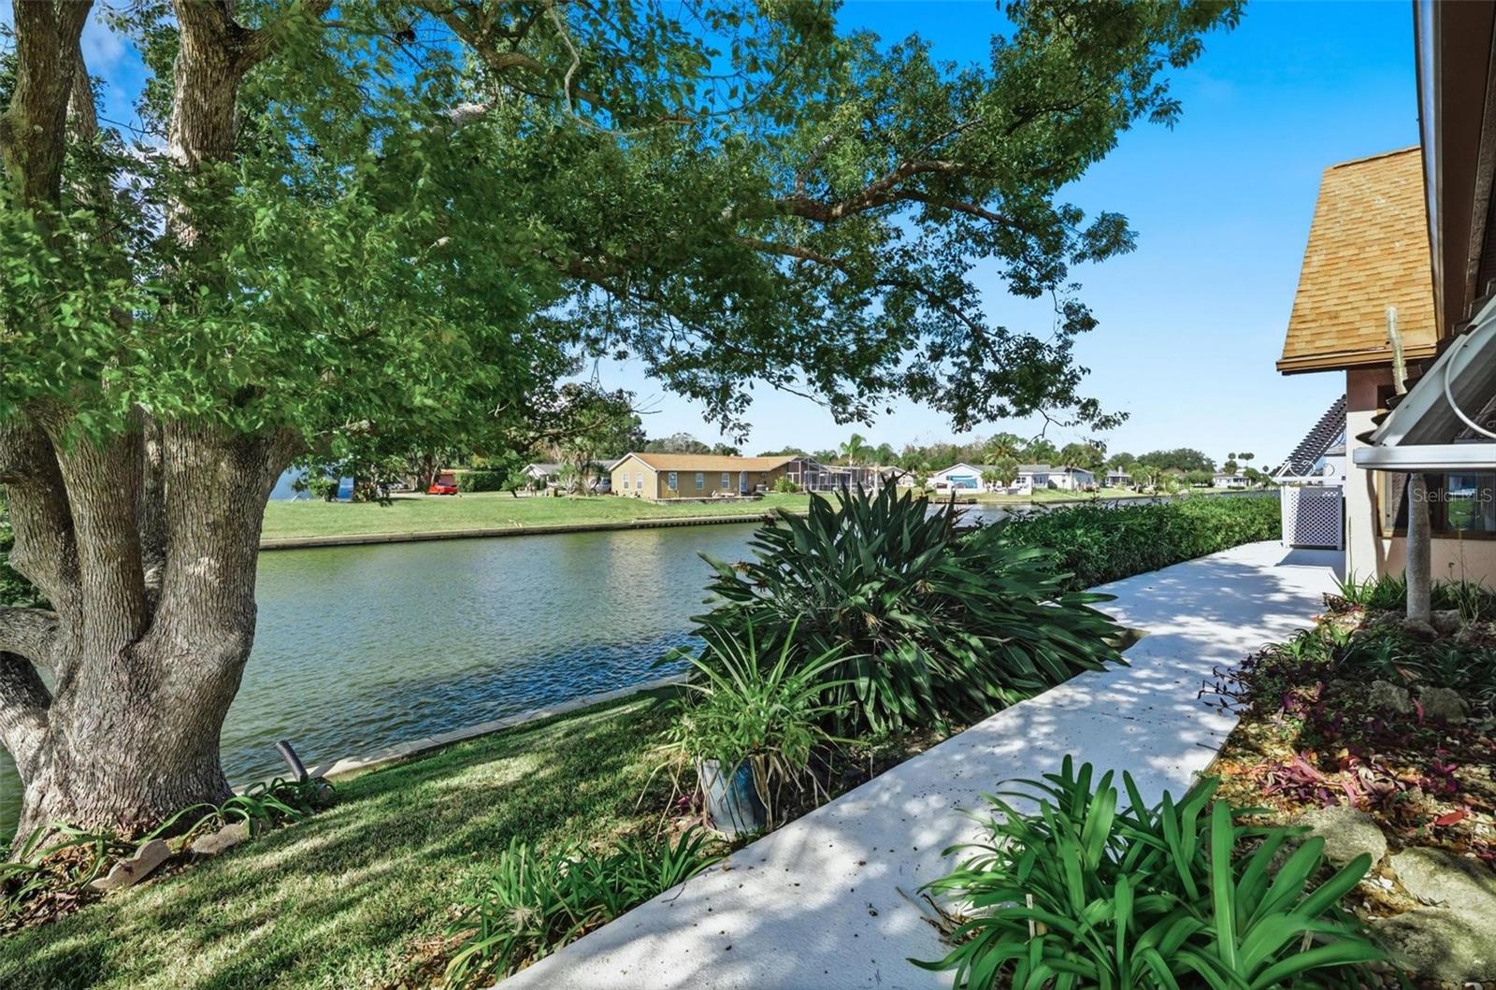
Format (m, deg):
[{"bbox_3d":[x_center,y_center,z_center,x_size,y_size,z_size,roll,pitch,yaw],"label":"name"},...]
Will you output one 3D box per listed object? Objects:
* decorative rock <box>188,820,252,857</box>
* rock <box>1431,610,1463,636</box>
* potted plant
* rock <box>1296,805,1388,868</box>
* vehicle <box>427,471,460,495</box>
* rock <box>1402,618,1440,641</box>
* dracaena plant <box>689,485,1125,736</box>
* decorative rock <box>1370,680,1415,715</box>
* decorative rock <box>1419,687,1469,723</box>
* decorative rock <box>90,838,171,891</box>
[{"bbox_3d":[-2.627,1.703,3.527,0.100,0.120,0.280,1,1,36],"label":"decorative rock"},{"bbox_3d":[6.740,1.250,6.820,0.260,0.230,0.230,1,1,45],"label":"rock"},{"bbox_3d":[0.030,1.041,3.270,0.780,0.920,0.750,0,1,0],"label":"potted plant"},{"bbox_3d":[2.340,1.360,2.790,0.290,0.180,0.260,1,1,40],"label":"rock"},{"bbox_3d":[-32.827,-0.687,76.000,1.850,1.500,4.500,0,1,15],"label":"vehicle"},{"bbox_3d":[6.320,1.270,6.630,0.260,0.200,0.220,1,1,44],"label":"rock"},{"bbox_3d":[1.200,0.703,5.314,2.250,1.560,3.050,1,1,43],"label":"dracaena plant"},{"bbox_3d":[4.100,1.300,4.490,0.215,0.200,0.190,1,1,43],"label":"decorative rock"},{"bbox_3d":[4.270,1.300,4.330,0.220,0.200,0.200,1,1,45],"label":"decorative rock"},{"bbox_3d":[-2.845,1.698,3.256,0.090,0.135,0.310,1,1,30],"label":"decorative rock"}]

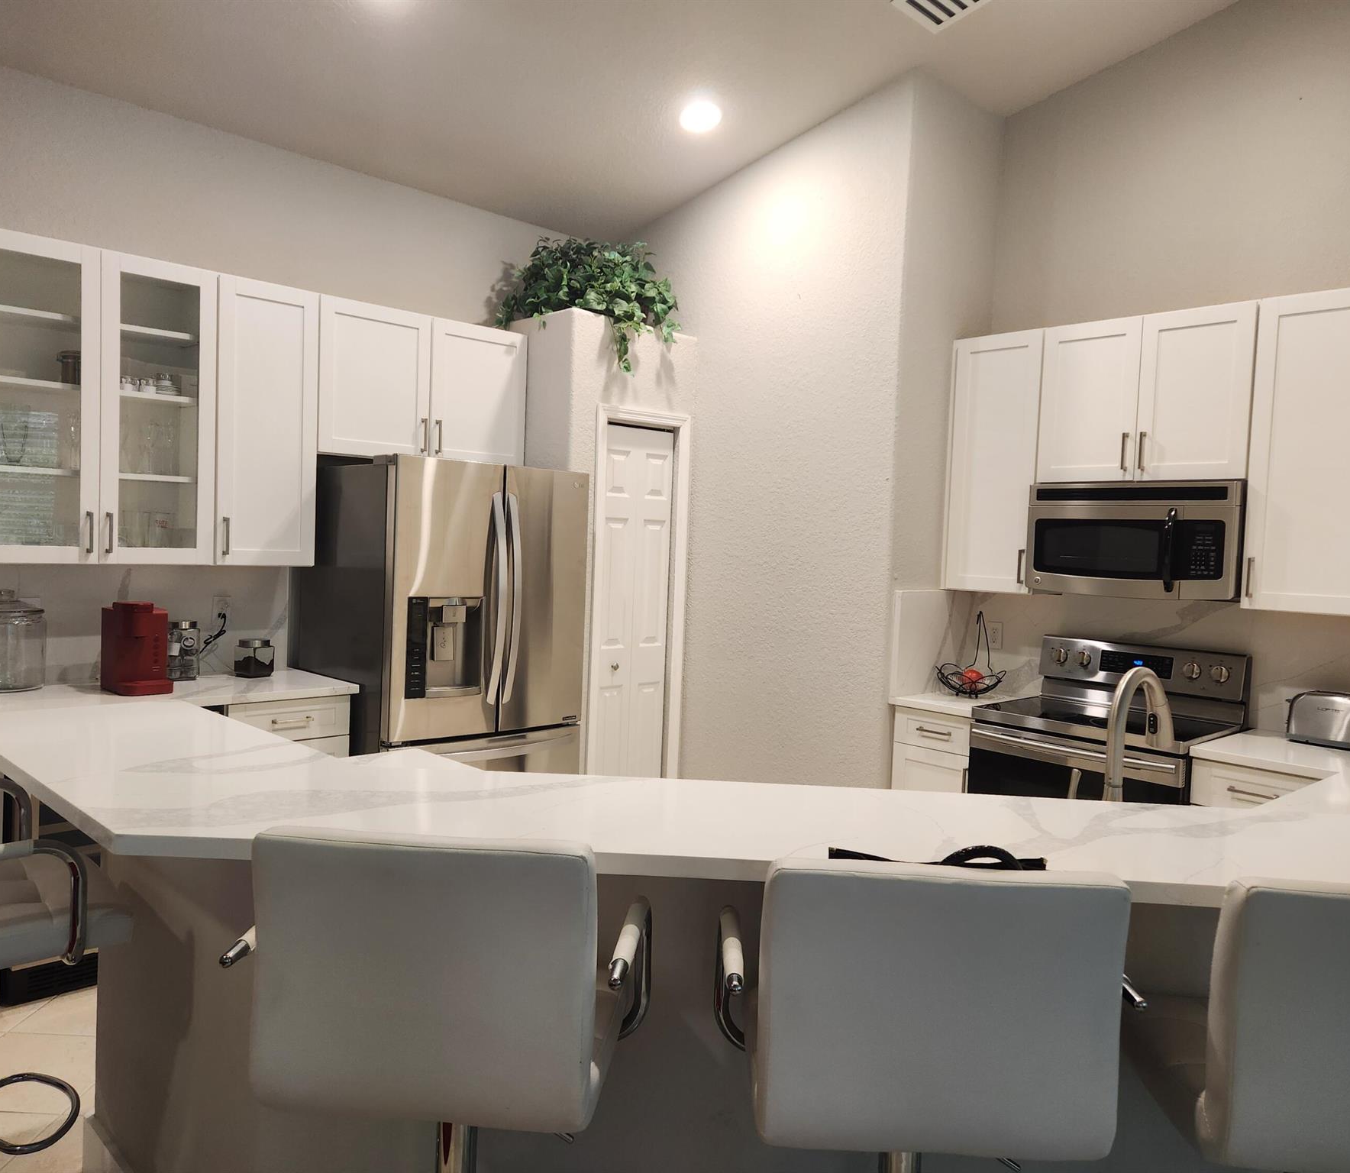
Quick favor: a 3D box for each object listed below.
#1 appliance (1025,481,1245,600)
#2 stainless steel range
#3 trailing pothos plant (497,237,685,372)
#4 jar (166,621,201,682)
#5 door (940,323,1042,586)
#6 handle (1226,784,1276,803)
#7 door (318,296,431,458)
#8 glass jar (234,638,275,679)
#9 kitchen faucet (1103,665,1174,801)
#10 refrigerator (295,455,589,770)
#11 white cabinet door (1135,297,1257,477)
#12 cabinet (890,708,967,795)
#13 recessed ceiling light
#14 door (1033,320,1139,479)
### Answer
[{"bbox_3d":[1.777,-0.176,3.933,0.410,0.417,0.765,0,3,-43],"label":"appliance"},{"bbox_3d":[1.569,0.811,3.815,0.675,1.185,0.760,0,4,-44],"label":"stainless steel range"},{"bbox_3d":[-0.385,-1.280,4.751,0.770,0.620,0.580,0,3,-43],"label":"trailing pothos plant"},{"bbox_3d":[-1.866,0.244,3.933,0.103,0.212,0.103,2,2,0],"label":"jar"},{"bbox_3d":[1.309,-0.502,4.274,0.030,1.050,0.390,0,4,-44],"label":"door"},{"bbox_3d":[1.788,0.641,3.216,0.033,0.013,0.142,0,3,-43],"label":"handle"},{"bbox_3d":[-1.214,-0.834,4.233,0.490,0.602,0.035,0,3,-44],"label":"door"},{"bbox_3d":[-1.655,0.282,4.092,0.108,0.139,0.108,3,3,23],"label":"glass jar"},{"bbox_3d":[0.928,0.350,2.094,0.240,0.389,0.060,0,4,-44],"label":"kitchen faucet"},{"bbox_3d":[-0.953,0.396,4.336,0.895,1.780,0.885,0,3,-43],"label":"refrigerator"},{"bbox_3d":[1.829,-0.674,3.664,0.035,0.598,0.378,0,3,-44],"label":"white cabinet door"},{"bbox_3d":[1.210,0.930,4.286,0.630,0.877,0.385,0,4,-44],"label":"cabinet"},{"bbox_3d":[0.105,-1.931,4.263,0.175,0.030,0.175,-5,-5,0],"label":"recessed ceiling light"},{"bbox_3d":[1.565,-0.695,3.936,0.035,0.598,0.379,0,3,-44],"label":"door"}]

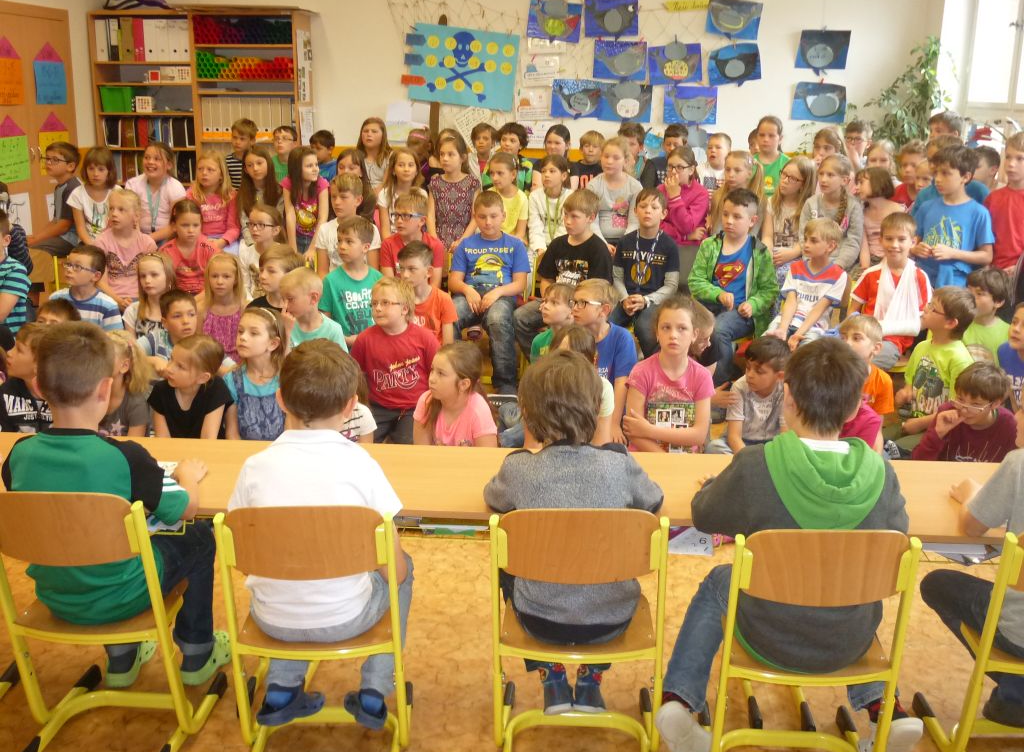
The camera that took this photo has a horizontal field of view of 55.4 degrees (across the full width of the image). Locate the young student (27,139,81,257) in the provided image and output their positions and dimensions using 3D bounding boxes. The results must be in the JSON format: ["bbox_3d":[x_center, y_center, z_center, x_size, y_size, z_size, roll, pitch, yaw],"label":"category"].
[{"bbox_3d":[-2.733,-0.852,5.765,0.500,1.052,0.380,-7,16,-31],"label":"young student"}]

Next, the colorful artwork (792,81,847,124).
[{"bbox_3d":[2.473,-2.199,7.850,0.420,0.300,0.020,5,16,3],"label":"colorful artwork"}]

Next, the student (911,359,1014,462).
[{"bbox_3d":[1.485,0.278,3.308,0.460,0.636,0.520,9,16,31],"label":"student"}]

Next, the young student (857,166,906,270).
[{"bbox_3d":[2.001,-0.625,5.425,0.400,1.000,0.580,14,20,40],"label":"young student"}]

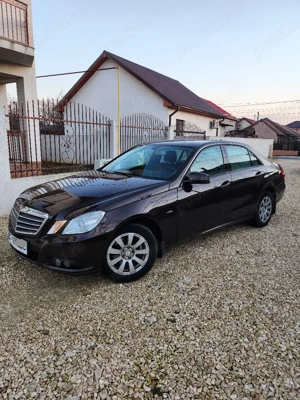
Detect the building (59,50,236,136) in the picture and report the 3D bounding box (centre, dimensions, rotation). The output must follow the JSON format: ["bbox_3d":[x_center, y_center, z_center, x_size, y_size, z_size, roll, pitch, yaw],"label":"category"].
[{"bbox_3d":[0.496,-5.671,19.118,7.996,5.766,10.562,9,15,31],"label":"building"}]

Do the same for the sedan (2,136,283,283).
[{"bbox_3d":[0.413,-0.216,4.372,4.870,1.470,1.920,-10,17,-41],"label":"sedan"}]

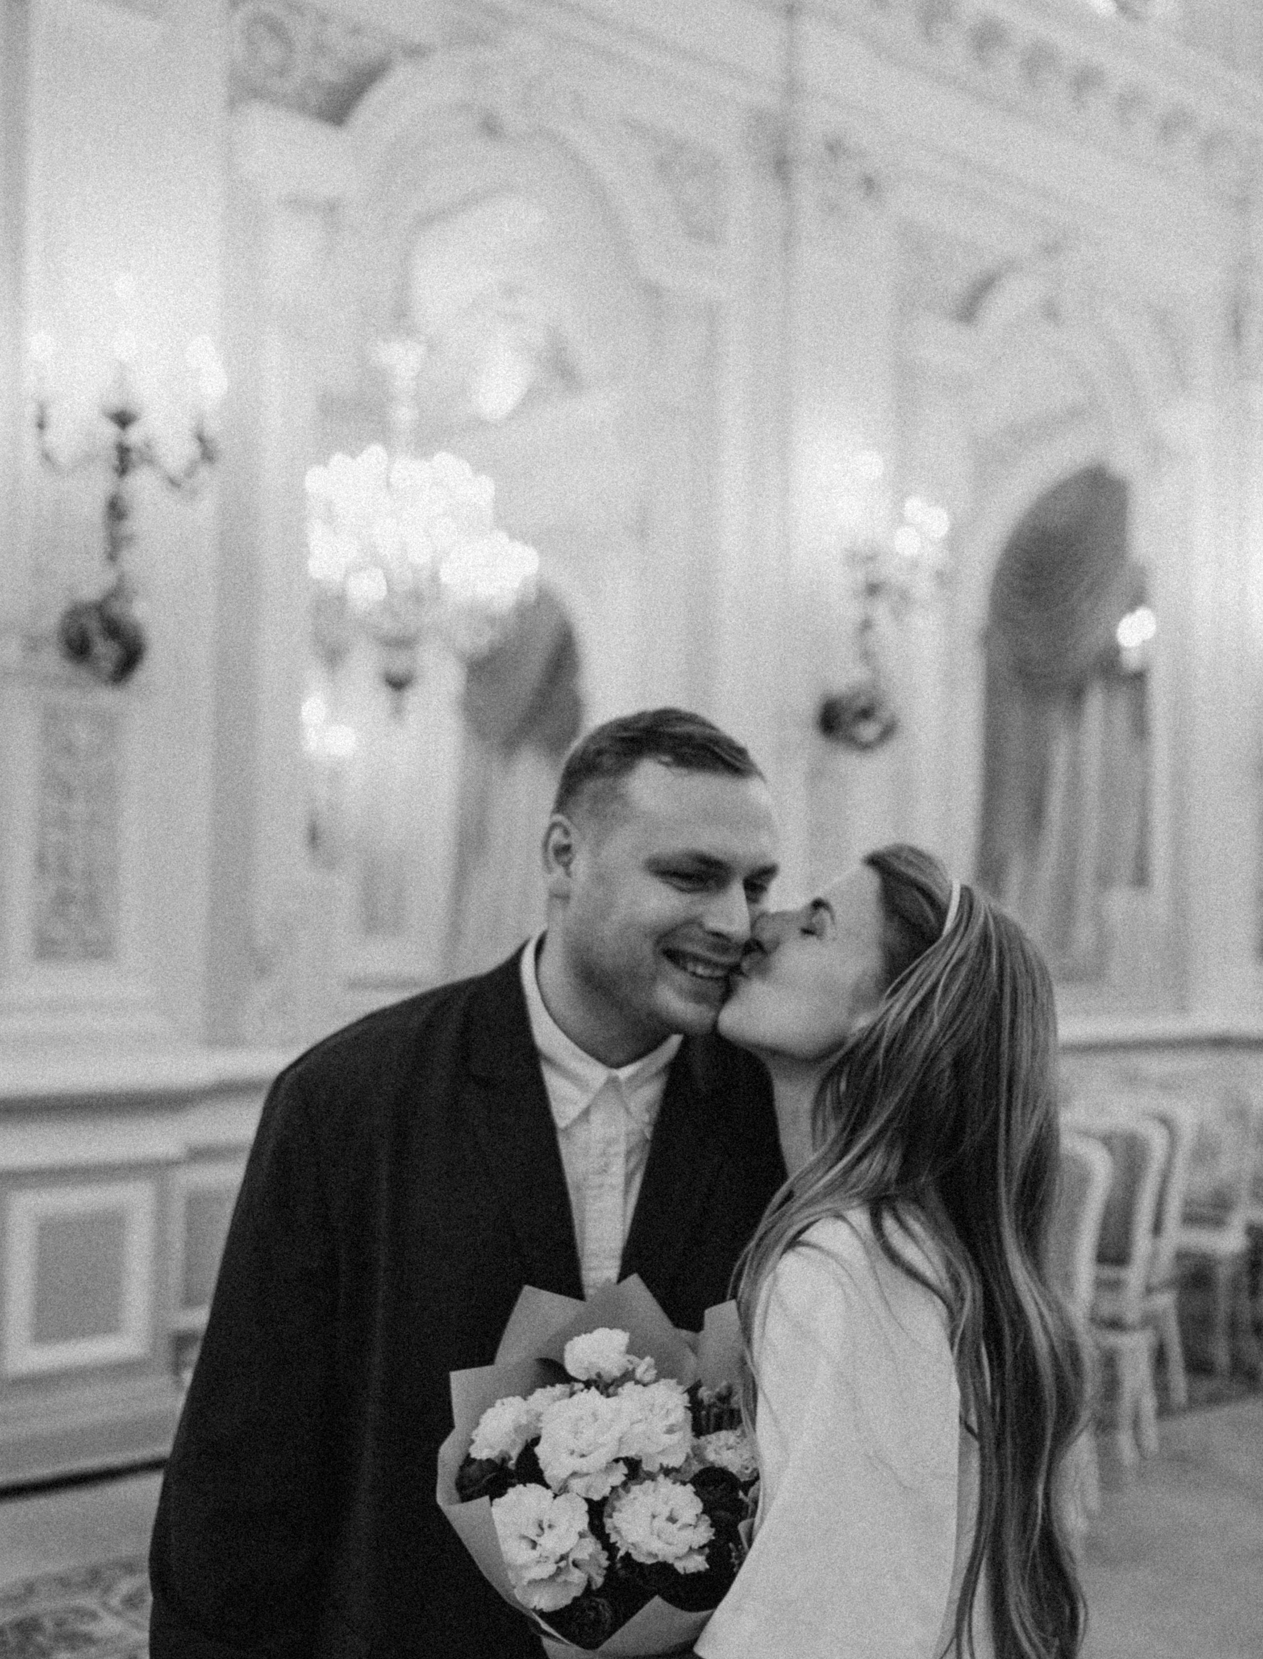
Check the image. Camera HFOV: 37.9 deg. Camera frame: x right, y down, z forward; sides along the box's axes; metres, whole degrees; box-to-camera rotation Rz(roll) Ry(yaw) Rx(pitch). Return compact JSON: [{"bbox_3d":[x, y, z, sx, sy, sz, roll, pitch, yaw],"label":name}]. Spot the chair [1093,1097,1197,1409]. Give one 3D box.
[{"bbox_3d":[1.652,1.441,6.384,0.500,1.020,0.560,-1,-4,32],"label":"chair"}]

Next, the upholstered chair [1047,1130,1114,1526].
[{"bbox_3d":[1.057,1.359,5.165,0.500,1.020,0.560,-1,-4,32],"label":"upholstered chair"}]

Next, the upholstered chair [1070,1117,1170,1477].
[{"bbox_3d":[1.375,1.400,5.780,0.500,1.020,0.560,-1,-4,32],"label":"upholstered chair"}]

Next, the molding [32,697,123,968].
[{"bbox_3d":[-1.646,0.008,5.488,0.252,0.778,0.050,4,-4,-40],"label":"molding"}]

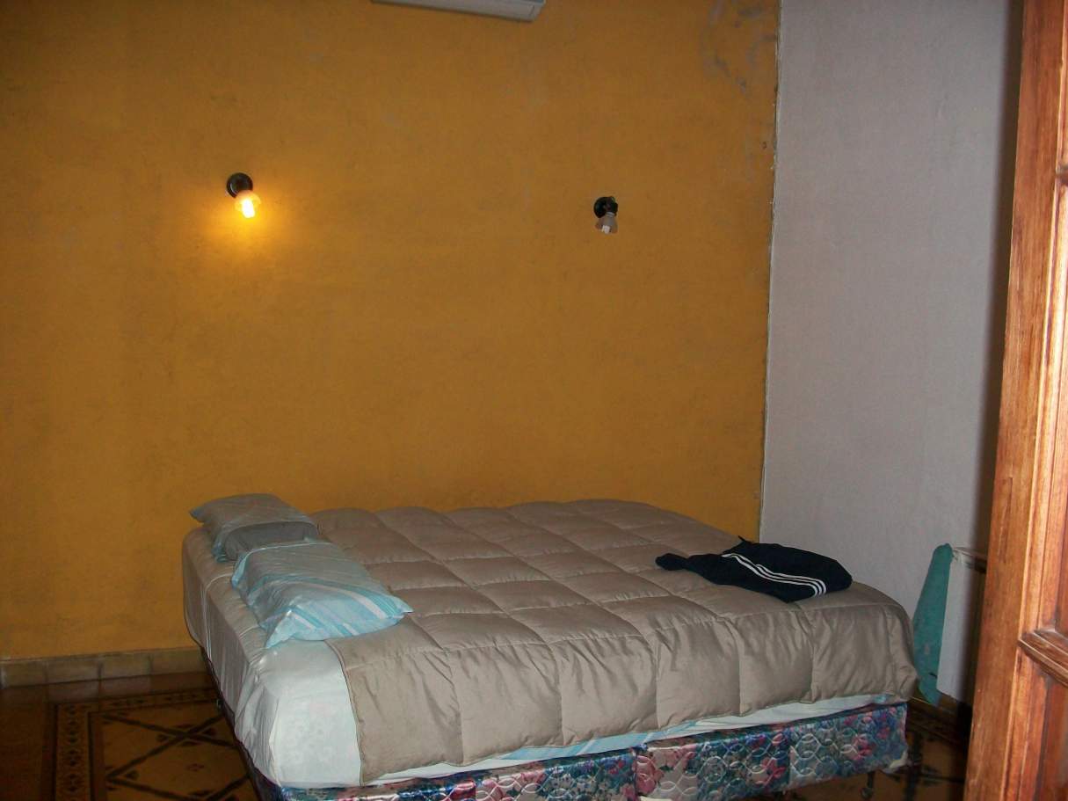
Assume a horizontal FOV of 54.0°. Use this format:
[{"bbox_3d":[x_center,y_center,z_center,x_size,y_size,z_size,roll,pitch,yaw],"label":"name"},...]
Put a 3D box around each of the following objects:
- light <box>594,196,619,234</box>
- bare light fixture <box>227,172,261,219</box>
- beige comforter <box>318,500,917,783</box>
[{"bbox_3d":[0.323,-0.832,4.712,0.100,0.160,0.110,0,6,-24],"label":"light"},{"bbox_3d":[-1.126,-0.793,4.069,0.120,0.165,0.125,0,6,-24],"label":"bare light fixture"},{"bbox_3d":[0.057,0.677,3.622,1.775,0.367,1.622,0,5,-22],"label":"beige comforter"}]

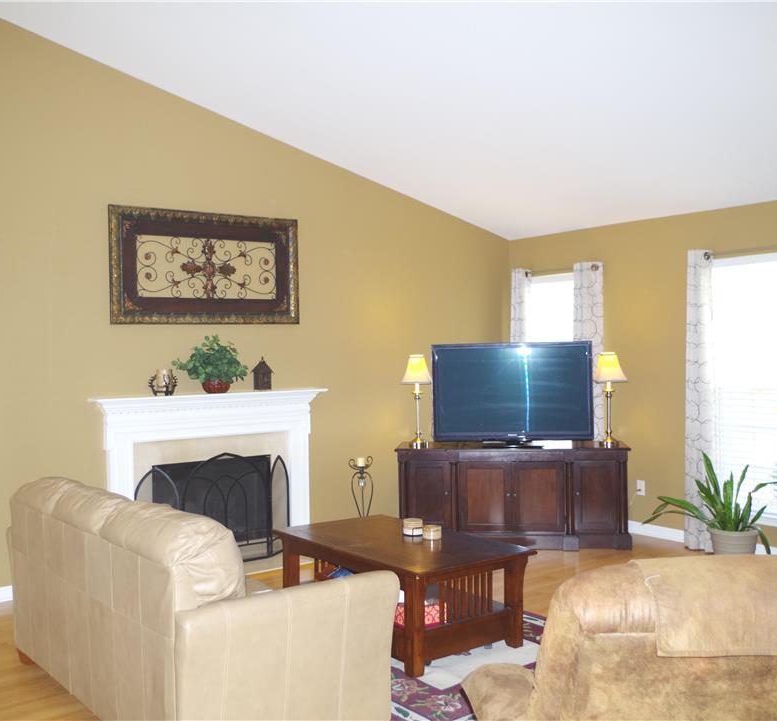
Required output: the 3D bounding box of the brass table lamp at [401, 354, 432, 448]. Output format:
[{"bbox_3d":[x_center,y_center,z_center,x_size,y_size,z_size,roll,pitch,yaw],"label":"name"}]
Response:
[{"bbox_3d":[0.210,0.299,6.112,0.225,0.700,0.225,-1,1,7],"label":"brass table lamp"}]

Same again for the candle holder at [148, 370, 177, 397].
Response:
[{"bbox_3d":[-1.485,0.150,5.379,0.180,0.175,0.170,-2,2,-37],"label":"candle holder"}]

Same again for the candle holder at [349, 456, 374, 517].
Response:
[{"bbox_3d":[-0.201,1.055,6.170,0.200,0.657,0.200,-1,1,0],"label":"candle holder"}]

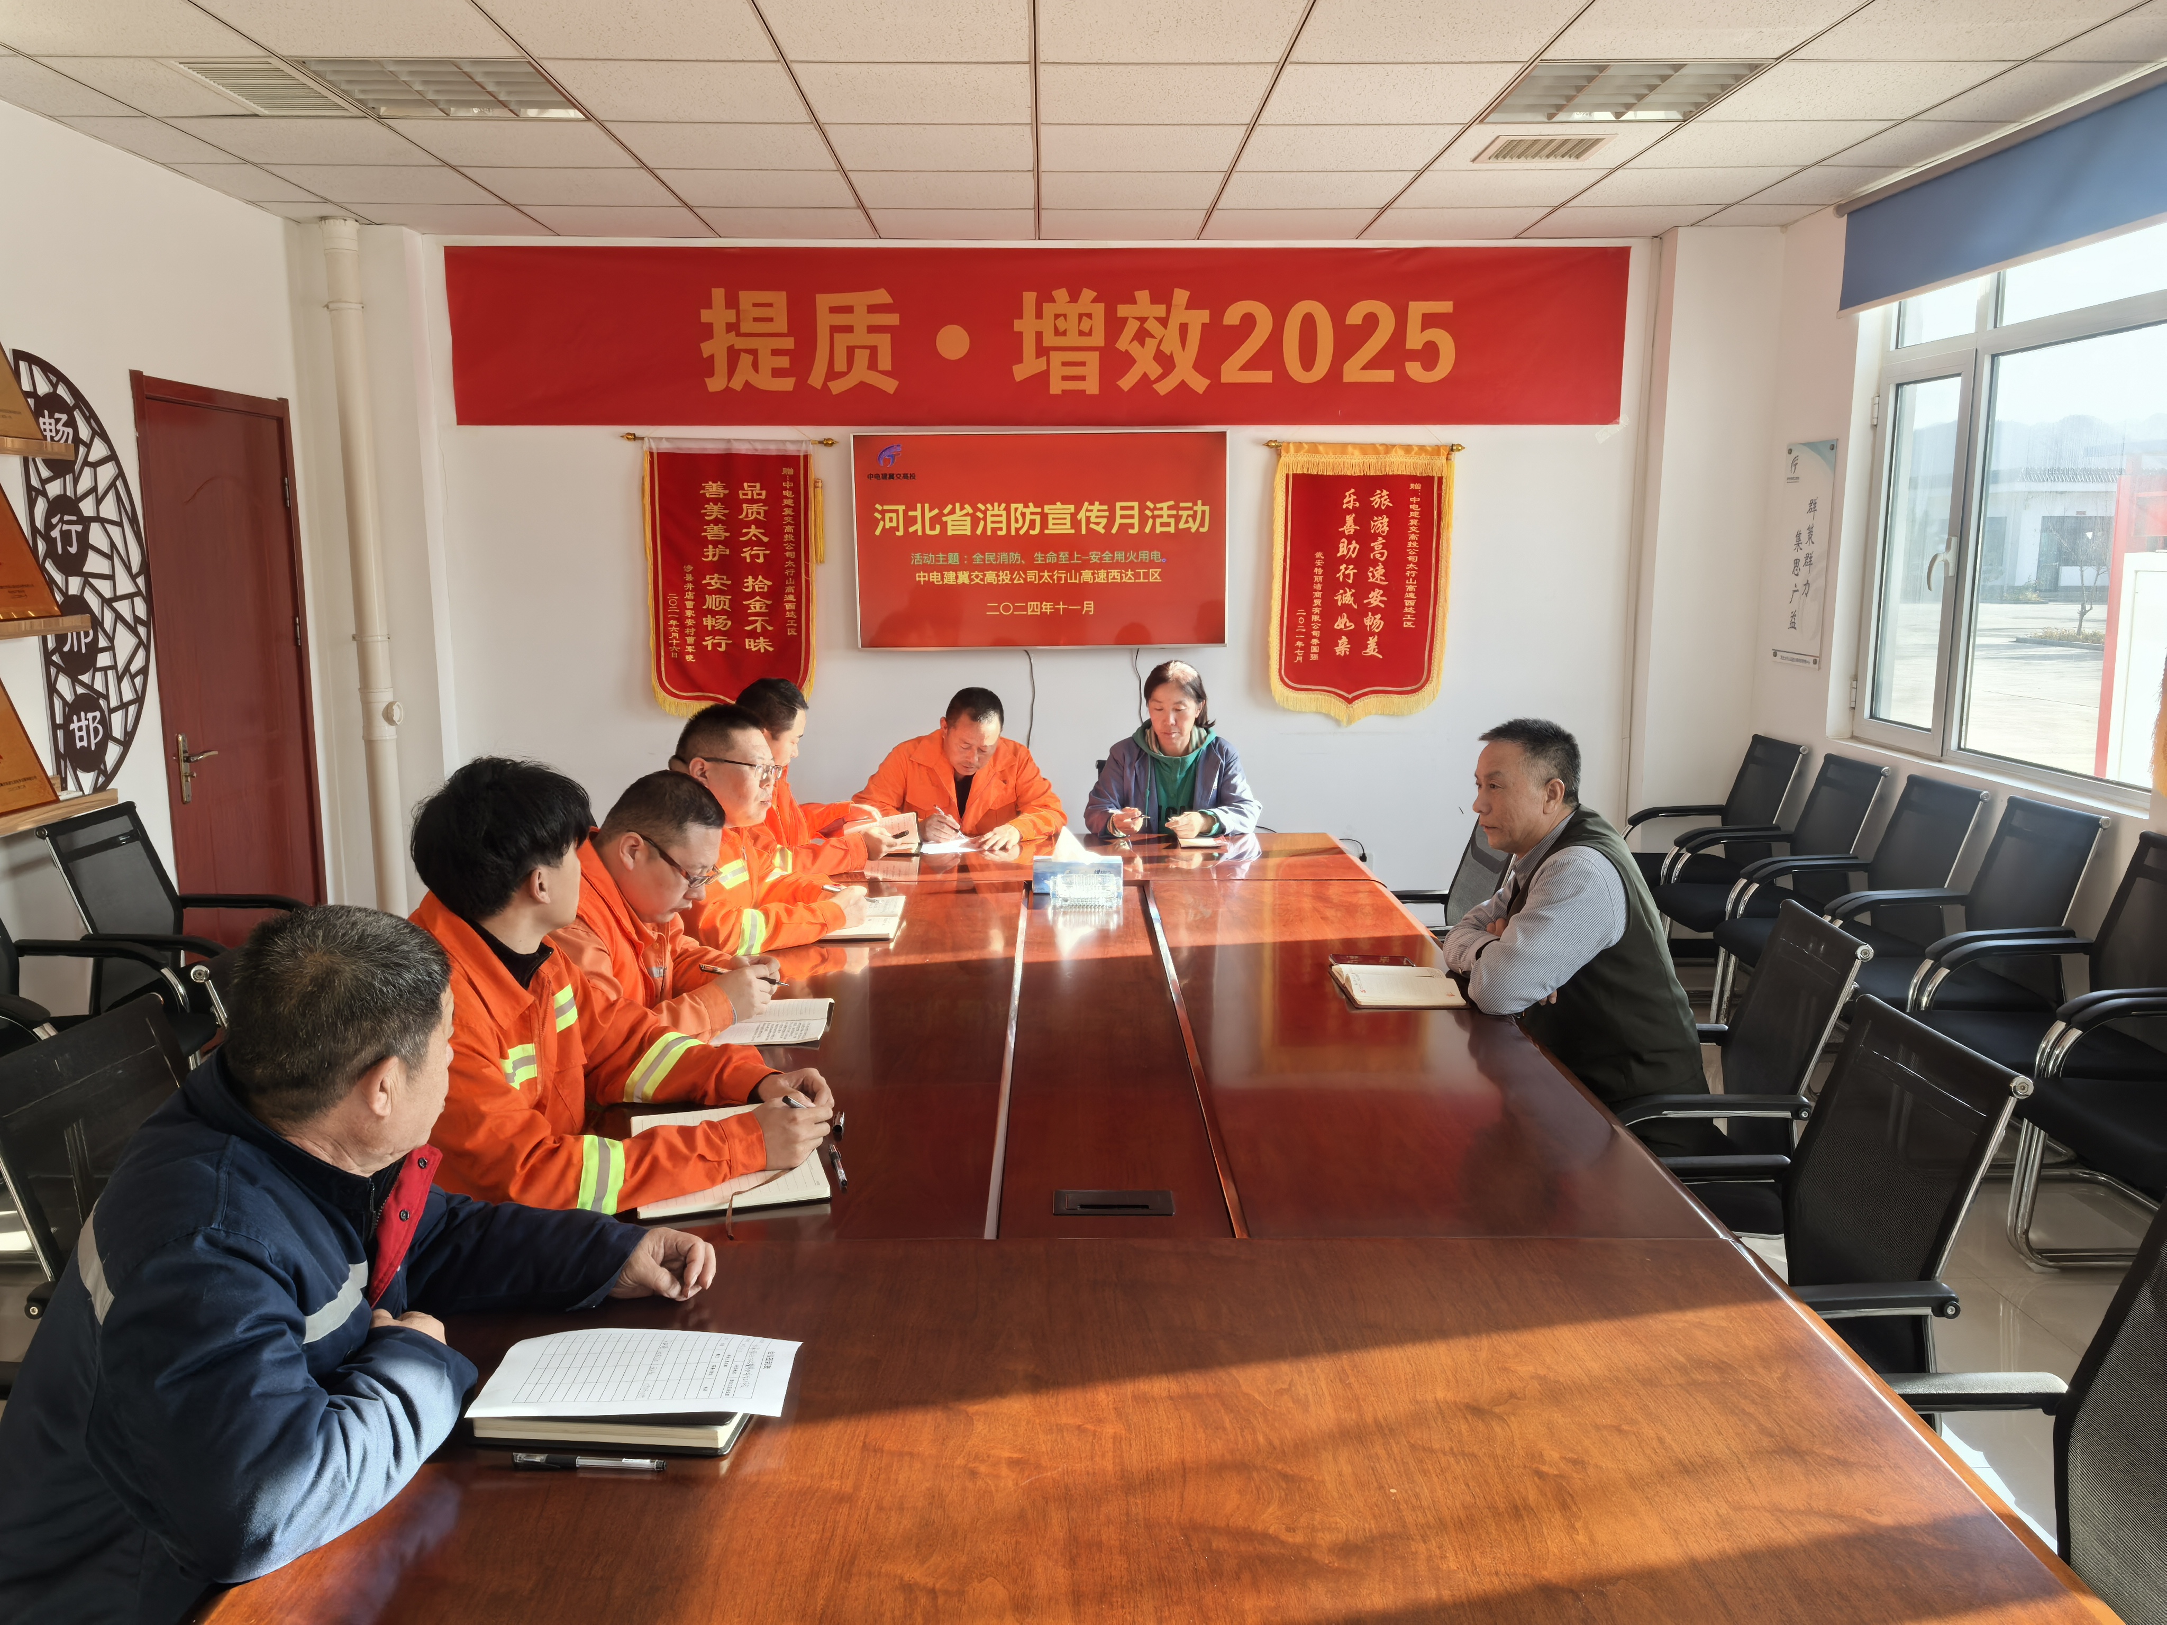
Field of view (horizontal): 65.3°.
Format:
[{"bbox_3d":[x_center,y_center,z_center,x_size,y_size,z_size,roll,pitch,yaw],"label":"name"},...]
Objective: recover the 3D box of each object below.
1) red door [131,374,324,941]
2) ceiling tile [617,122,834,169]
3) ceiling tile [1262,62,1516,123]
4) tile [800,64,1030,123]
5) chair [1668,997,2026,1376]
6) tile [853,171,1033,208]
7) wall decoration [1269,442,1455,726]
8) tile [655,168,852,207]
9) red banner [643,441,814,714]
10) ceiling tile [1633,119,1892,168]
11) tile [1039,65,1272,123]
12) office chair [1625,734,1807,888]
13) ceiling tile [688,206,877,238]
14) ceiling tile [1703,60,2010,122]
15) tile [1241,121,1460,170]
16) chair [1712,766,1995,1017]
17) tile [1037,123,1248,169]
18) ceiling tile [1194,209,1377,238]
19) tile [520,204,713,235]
[{"bbox_3d":[-2.852,-0.335,5.688,0.100,2.130,1.050,0,9,-1],"label":"red door"},{"bbox_3d":[-1.037,-1.936,4.894,0.600,0.020,0.600,0,9,-1],"label":"ceiling tile"},{"bbox_3d":[0.778,-1.851,4.348,0.600,0.020,0.600,0,9,-1],"label":"ceiling tile"},{"bbox_3d":[-0.422,-1.857,4.351,0.600,0.020,0.593,0,9,-1],"label":"tile"},{"bbox_3d":[0.930,0.770,2.459,0.600,0.910,0.540,0,9,-1],"label":"chair"},{"bbox_3d":[-0.450,-2.044,5.519,0.600,0.020,0.600,0,9,-1],"label":"tile"},{"bbox_3d":[1.102,-0.886,6.661,0.720,1.100,0.030,0,9,-1],"label":"wall decoration"},{"bbox_3d":[-1.046,-2.042,5.503,0.600,0.020,0.600,0,9,-1],"label":"tile"},{"bbox_3d":[-1.380,-0.907,6.601,0.650,1.070,0.035,0,9,-1],"label":"red banner"},{"bbox_3d":[1.968,-1.968,4.977,0.600,0.020,0.600,0,9,-1],"label":"ceiling tile"},{"bbox_3d":[0.182,-1.851,4.346,0.600,0.020,0.600,0,9,-1],"label":"tile"},{"bbox_3d":[2.209,0.183,5.995,0.550,0.880,0.560,0,9,-1],"label":"office chair"},{"bbox_3d":[-1.063,-2.135,6.098,0.600,0.020,0.600,0,9,-1],"label":"ceiling tile"},{"bbox_3d":[1.976,-1.869,4.385,0.600,0.020,0.600,0,9,-1],"label":"ceiling tile"},{"bbox_3d":[0.768,-1.951,4.952,0.600,0.020,0.600,0,9,-1],"label":"tile"},{"bbox_3d":[2.221,0.374,4.956,0.600,0.910,0.540,0,9,-1],"label":"chair"},{"bbox_3d":[0.168,-1.947,4.938,0.600,0.020,0.600,0,9,-1],"label":"tile"},{"bbox_3d":[0.731,-2.135,6.109,0.600,0.020,0.570,0,9,-1],"label":"ceiling tile"},{"bbox_3d":[-1.668,-2.121,6.048,0.600,0.020,0.570,0,9,-1],"label":"tile"}]

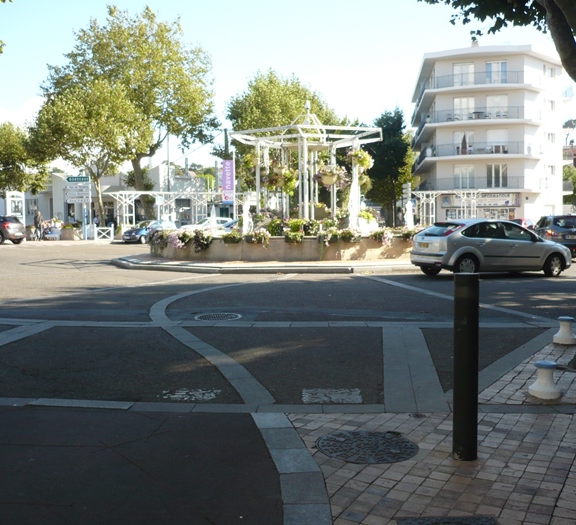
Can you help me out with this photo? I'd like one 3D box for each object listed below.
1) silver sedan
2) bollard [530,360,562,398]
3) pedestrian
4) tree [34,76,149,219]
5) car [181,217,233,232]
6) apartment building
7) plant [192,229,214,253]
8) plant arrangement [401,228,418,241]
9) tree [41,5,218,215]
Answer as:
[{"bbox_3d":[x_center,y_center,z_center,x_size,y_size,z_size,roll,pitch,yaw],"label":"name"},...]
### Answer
[{"bbox_3d":[5.460,-0.385,18.600,4.340,1.497,1.840,-2,4,-19],"label":"silver sedan"},{"bbox_3d":[2.281,1.027,6.260,0.280,0.310,0.280,0,4,0],"label":"bollard"},{"bbox_3d":[-14.717,-2.114,41.800,0.550,1.730,0.420,-2,4,-20],"label":"pedestrian"},{"bbox_3d":[-12.641,-6.432,46.000,7.400,10.000,7.000,0,4,0],"label":"tree"},{"bbox_3d":[-5.118,-2.117,45.000,3.900,1.470,1.700,-3,5,-41],"label":"car"},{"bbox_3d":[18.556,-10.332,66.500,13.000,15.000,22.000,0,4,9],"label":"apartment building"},{"bbox_3d":[-2.615,-0.680,21.901,0.681,0.743,0.500,3,5,38],"label":"plant"},{"bbox_3d":[3.741,-0.862,21.792,0.650,0.369,0.450,-3,4,-32],"label":"plant arrangement"},{"bbox_3d":[-10.614,-9.294,47.490,12.071,15.691,11.500,0,4,0],"label":"tree"}]

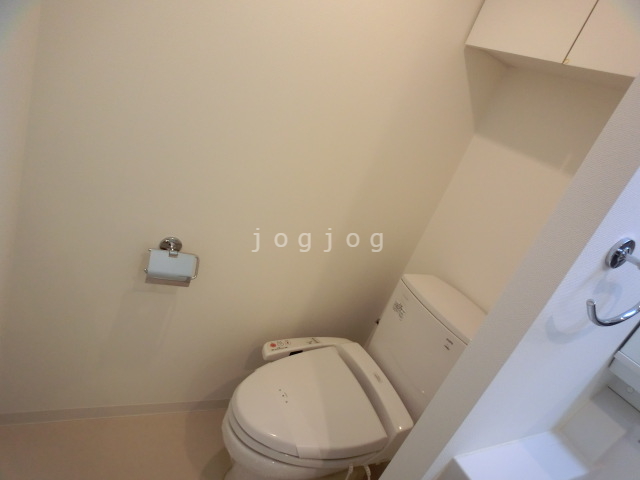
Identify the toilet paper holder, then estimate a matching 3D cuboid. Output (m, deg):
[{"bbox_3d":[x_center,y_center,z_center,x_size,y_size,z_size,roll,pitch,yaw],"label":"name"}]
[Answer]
[{"bbox_3d":[-0.438,0.065,1.148,0.138,0.117,0.080,10,24,-32],"label":"toilet paper holder"}]

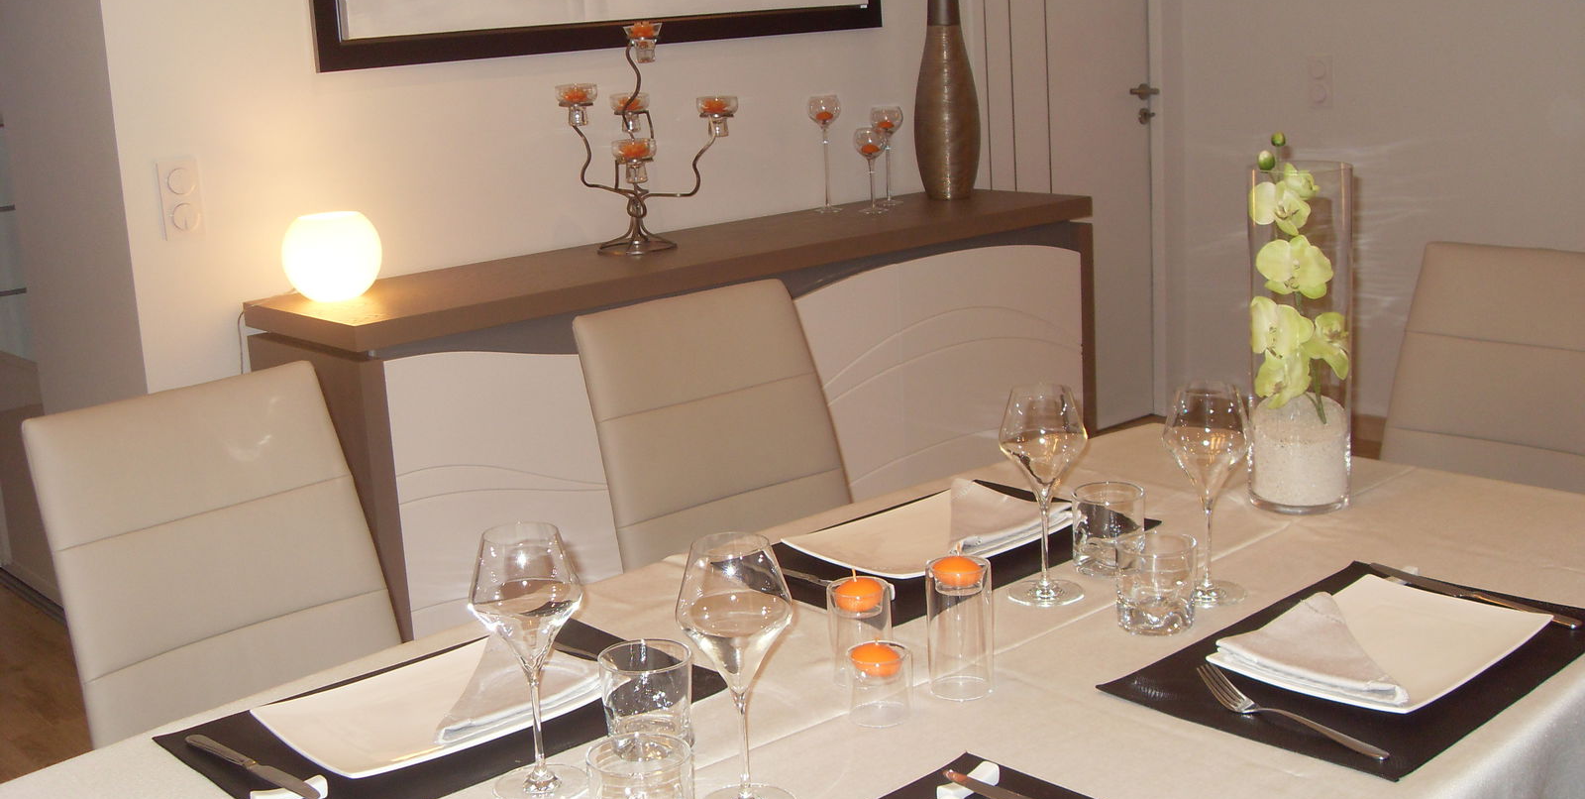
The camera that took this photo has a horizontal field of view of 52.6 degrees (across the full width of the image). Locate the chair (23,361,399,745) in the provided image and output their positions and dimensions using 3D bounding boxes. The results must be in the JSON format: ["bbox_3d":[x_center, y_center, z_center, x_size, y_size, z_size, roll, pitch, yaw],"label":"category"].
[{"bbox_3d":[-0.592,0.472,1.980,0.425,0.940,0.570,-14,16,-40],"label":"chair"}]

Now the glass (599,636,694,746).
[{"bbox_3d":[-0.124,0.257,1.370,0.077,0.081,0.077,-3,13,1],"label":"glass"}]

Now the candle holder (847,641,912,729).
[{"bbox_3d":[0.077,0.251,1.410,0.054,0.059,0.054,-4,13,1],"label":"candle holder"}]

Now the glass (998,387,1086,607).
[{"bbox_3d":[0.262,0.097,1.667,0.091,0.220,0.091,-3,13,1],"label":"glass"}]

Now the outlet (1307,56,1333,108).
[{"bbox_3d":[1.527,-0.919,4.639,0.012,0.151,0.080,-14,17,-39],"label":"outlet"}]

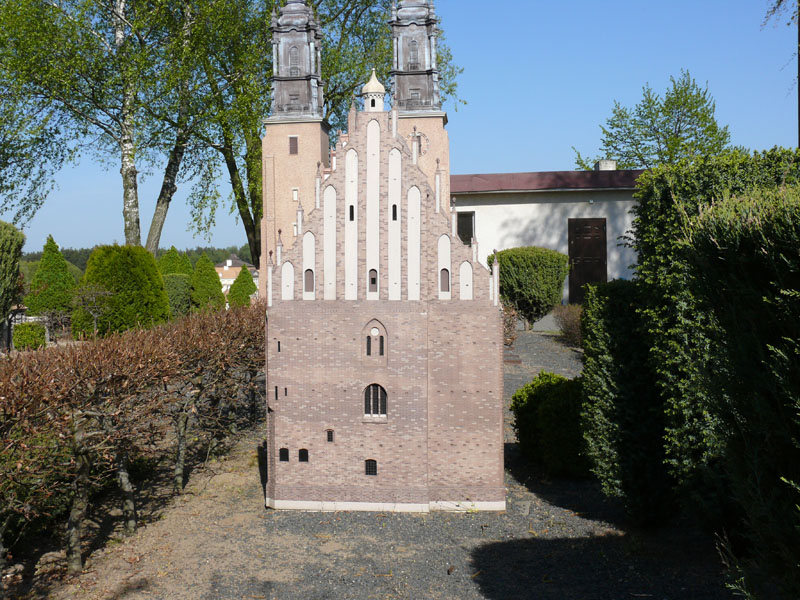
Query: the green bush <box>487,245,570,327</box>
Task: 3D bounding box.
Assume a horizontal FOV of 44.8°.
[{"bbox_3d":[2.145,-0.184,16.200,1.335,1.419,1.300,0,1,0],"label":"green bush"}]

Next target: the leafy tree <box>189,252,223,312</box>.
[{"bbox_3d":[-3.857,-0.311,19.500,0.703,1.286,0.720,0,1,0],"label":"leafy tree"}]

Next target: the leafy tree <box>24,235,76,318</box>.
[{"bbox_3d":[-6.302,-0.361,17.500,0.938,1.641,0.950,0,1,0],"label":"leafy tree"}]

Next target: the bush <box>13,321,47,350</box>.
[{"bbox_3d":[-5.115,0.511,13.400,0.469,0.400,0.450,0,1,0],"label":"bush"}]

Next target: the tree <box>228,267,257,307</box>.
[{"bbox_3d":[-3.489,-0.244,21.500,0.665,0.997,0.660,0,1,0],"label":"tree"}]

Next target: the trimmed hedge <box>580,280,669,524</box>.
[{"bbox_3d":[1.377,0.557,5.750,0.592,1.333,0.650,0,1,0],"label":"trimmed hedge"}]

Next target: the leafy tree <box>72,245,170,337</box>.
[{"bbox_3d":[-4.390,-0.134,15.300,1.545,1.482,1.500,0,1,0],"label":"leafy tree"}]

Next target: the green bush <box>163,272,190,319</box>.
[{"bbox_3d":[-4.339,-0.068,18.800,0.600,0.930,0.620,0,1,0],"label":"green bush"}]

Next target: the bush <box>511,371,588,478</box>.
[{"bbox_3d":[1.118,0.846,6.700,0.697,0.607,0.720,0,1,0],"label":"bush"}]

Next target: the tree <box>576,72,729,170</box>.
[{"bbox_3d":[9.141,-4.129,35.000,5.698,8.294,5.600,0,1,0],"label":"tree"}]

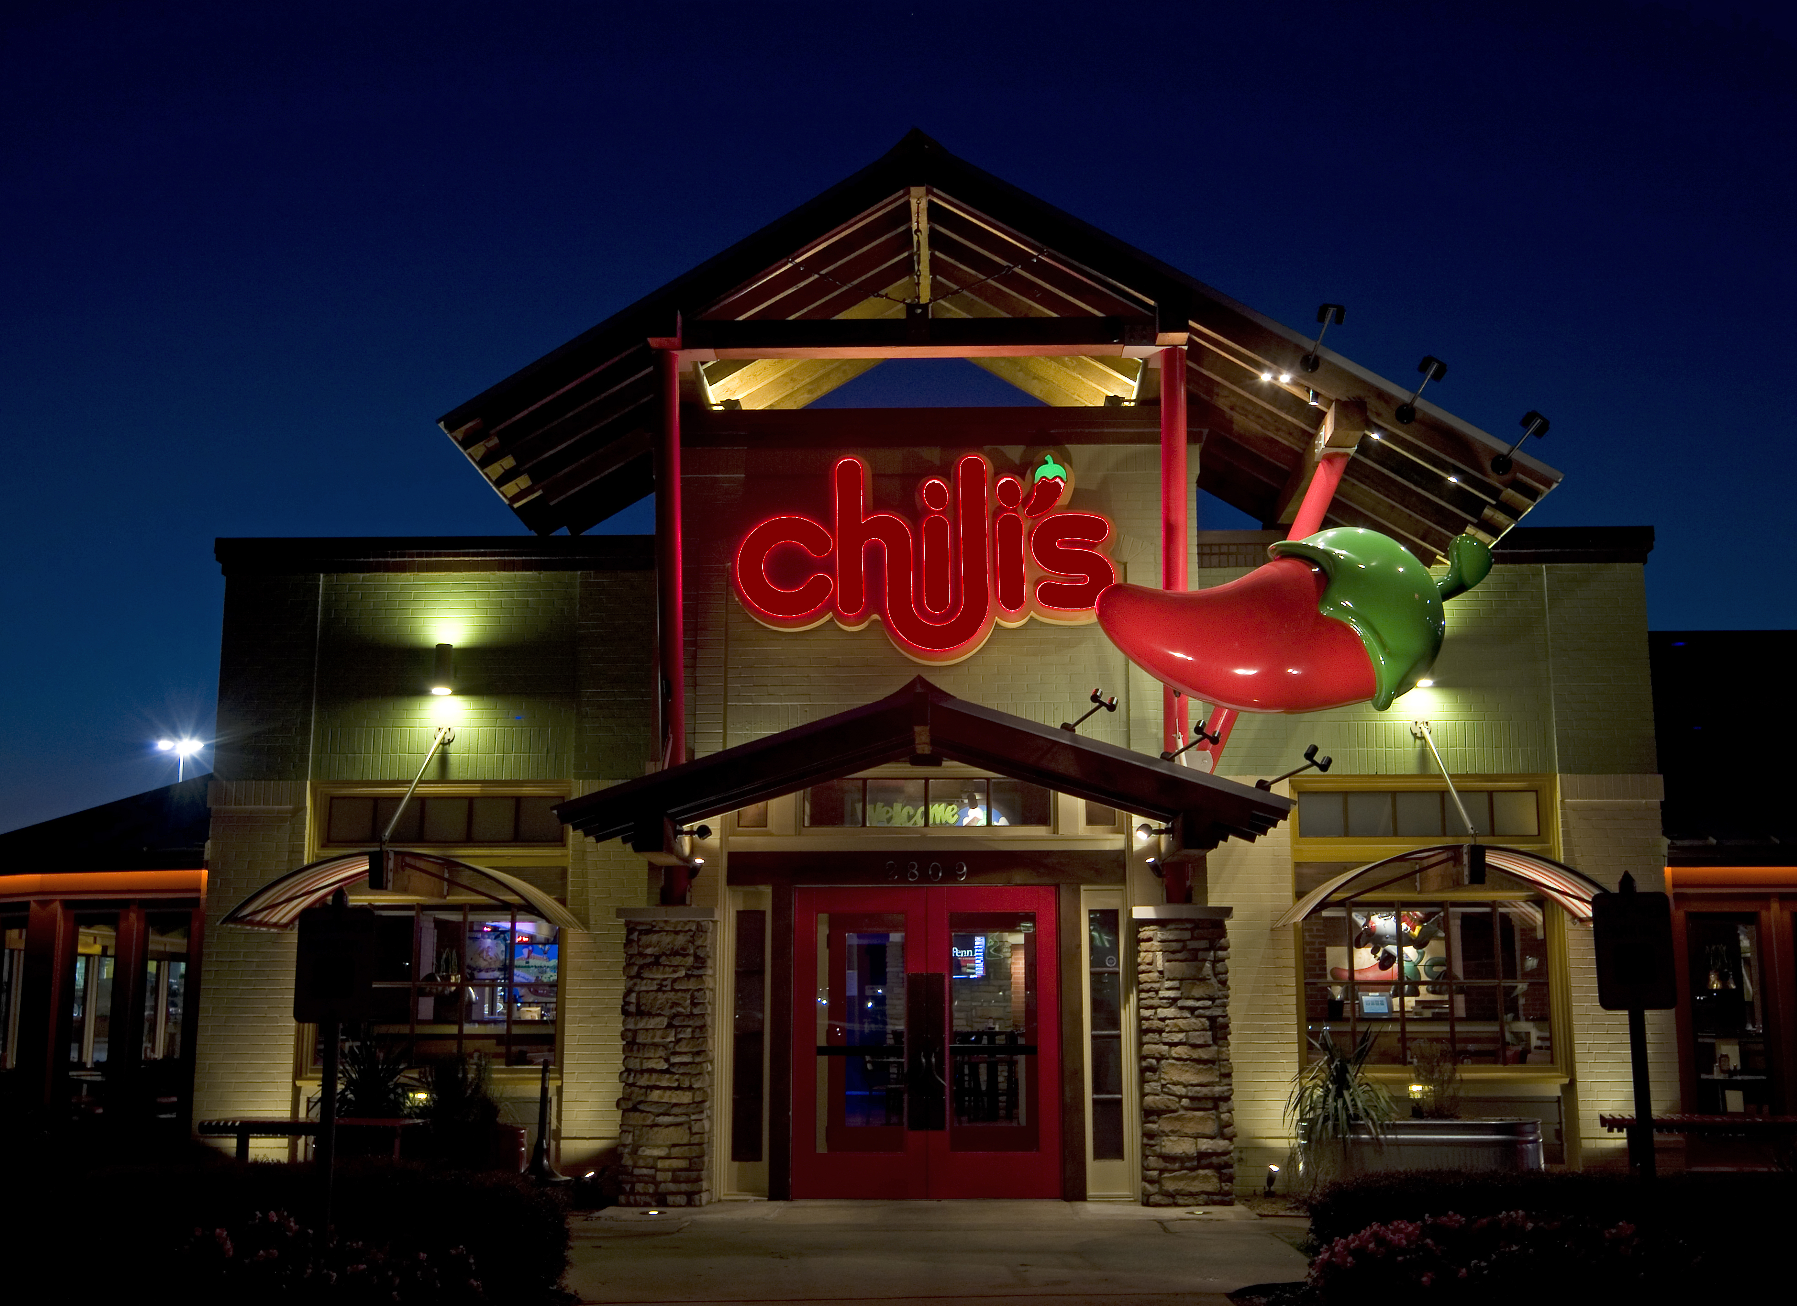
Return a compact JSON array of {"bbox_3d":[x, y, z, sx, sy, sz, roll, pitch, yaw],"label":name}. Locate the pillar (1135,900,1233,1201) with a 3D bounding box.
[{"bbox_3d":[1.968,2.771,13.162,0.689,1.982,0.580,0,-10,1],"label":"pillar"}]

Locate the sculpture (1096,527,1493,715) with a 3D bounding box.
[{"bbox_3d":[2.577,-0.201,12.331,2.582,1.208,1.100,0,-10,-3],"label":"sculpture"}]

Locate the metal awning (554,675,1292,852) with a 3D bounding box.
[{"bbox_3d":[0.168,0.869,13.008,4.656,1.104,2.000,0,-10,2],"label":"metal awning"}]

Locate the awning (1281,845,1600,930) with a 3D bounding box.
[{"bbox_3d":[3.759,1.648,13.316,2.087,0.502,1.270,0,-10,1],"label":"awning"}]

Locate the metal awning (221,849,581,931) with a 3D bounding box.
[{"bbox_3d":[-3.429,1.698,13.487,2.215,0.494,1.270,0,-10,1],"label":"metal awning"}]

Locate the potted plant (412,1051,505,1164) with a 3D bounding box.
[{"bbox_3d":[-2.995,3.141,12.975,0.629,0.831,0.580,0,-10,1],"label":"potted plant"}]

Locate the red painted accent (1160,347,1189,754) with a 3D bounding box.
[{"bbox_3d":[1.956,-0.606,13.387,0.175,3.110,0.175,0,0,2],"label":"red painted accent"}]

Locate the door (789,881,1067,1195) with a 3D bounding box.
[{"bbox_3d":[0.193,2.740,13.426,1.891,2.171,0.120,0,-10,2],"label":"door"}]

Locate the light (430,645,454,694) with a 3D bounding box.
[{"bbox_3d":[-3.490,0.131,14.577,0.153,0.398,0.200,0,-10,2],"label":"light"}]

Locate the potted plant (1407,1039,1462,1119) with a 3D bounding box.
[{"bbox_3d":[3.682,2.925,13.050,0.375,0.542,0.360,0,-10,1],"label":"potted plant"}]

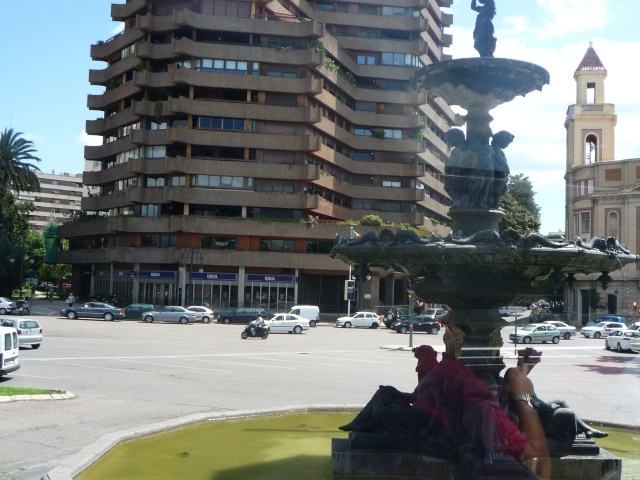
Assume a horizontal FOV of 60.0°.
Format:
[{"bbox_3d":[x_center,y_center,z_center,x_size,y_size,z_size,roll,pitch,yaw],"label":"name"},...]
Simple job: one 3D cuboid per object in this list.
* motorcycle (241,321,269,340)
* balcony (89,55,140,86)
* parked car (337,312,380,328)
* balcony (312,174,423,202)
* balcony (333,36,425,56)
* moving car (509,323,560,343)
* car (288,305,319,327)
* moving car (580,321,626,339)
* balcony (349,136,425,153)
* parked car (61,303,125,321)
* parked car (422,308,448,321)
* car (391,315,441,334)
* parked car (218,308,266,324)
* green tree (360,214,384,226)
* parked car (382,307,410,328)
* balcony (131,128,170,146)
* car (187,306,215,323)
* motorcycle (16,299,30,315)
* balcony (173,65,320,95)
[{"bbox_3d":[-4.294,5.978,36.691,2.000,1.150,0.750,4,-5,-24],"label":"motorcycle"},{"bbox_3d":[-23.475,-19.606,63.843,9.856,1.550,2.000,-2,-6,44],"label":"balcony"},{"bbox_3d":[3.441,7.057,49.400,3.900,1.430,1.660,3,-4,-16],"label":"parked car"},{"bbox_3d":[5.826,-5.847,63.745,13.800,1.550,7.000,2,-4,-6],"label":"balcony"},{"bbox_3d":[7.556,-23.536,67.598,11.672,1.600,1.449,2,-4,-6],"label":"balcony"},{"bbox_3d":[16.133,7.093,41.623,3.780,1.430,1.620,3,-5,-13],"label":"moving car"},{"bbox_3d":[-2.087,6.687,49.330,4.100,1.810,1.700,2,-4,-3],"label":"car"},{"bbox_3d":[25.904,8.202,50.595,4.200,1.440,1.740,3,-5,-7],"label":"moving car"},{"bbox_3d":[8.292,-11.459,67.201,9.354,1.500,1.512,2,-4,-6],"label":"balcony"},{"bbox_3d":[-18.634,5.774,45.700,4.900,1.450,1.830,3,-4,-8],"label":"parked car"},{"bbox_3d":[11.988,8.063,57.081,1.720,1.600,4.200,-2,-6,45],"label":"parked car"},{"bbox_3d":[7.814,6.864,45.300,3.900,1.470,1.710,3,-4,-8],"label":"car"},{"bbox_3d":[-6.891,6.712,49.315,4.350,1.420,1.710,2,-4,-3],"label":"parked car"},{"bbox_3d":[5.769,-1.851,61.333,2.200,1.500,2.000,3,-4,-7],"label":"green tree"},{"bbox_3d":[7.755,7.116,50.264,1.750,1.800,4.200,-1,-5,44],"label":"parked car"},{"bbox_3d":[-17.414,-10.572,57.356,3.797,1.600,2.000,3,-5,-5],"label":"balcony"},{"bbox_3d":[-11.300,6.501,48.401,4.100,1.430,1.720,3,-5,-3],"label":"car"},{"bbox_3d":[-24.711,5.579,46.328,0.750,1.400,2.000,3,-4,-10],"label":"motorcycle"},{"bbox_3d":[-7.722,-16.631,58.796,15.941,1.750,2.200,3,-5,-5],"label":"balcony"}]

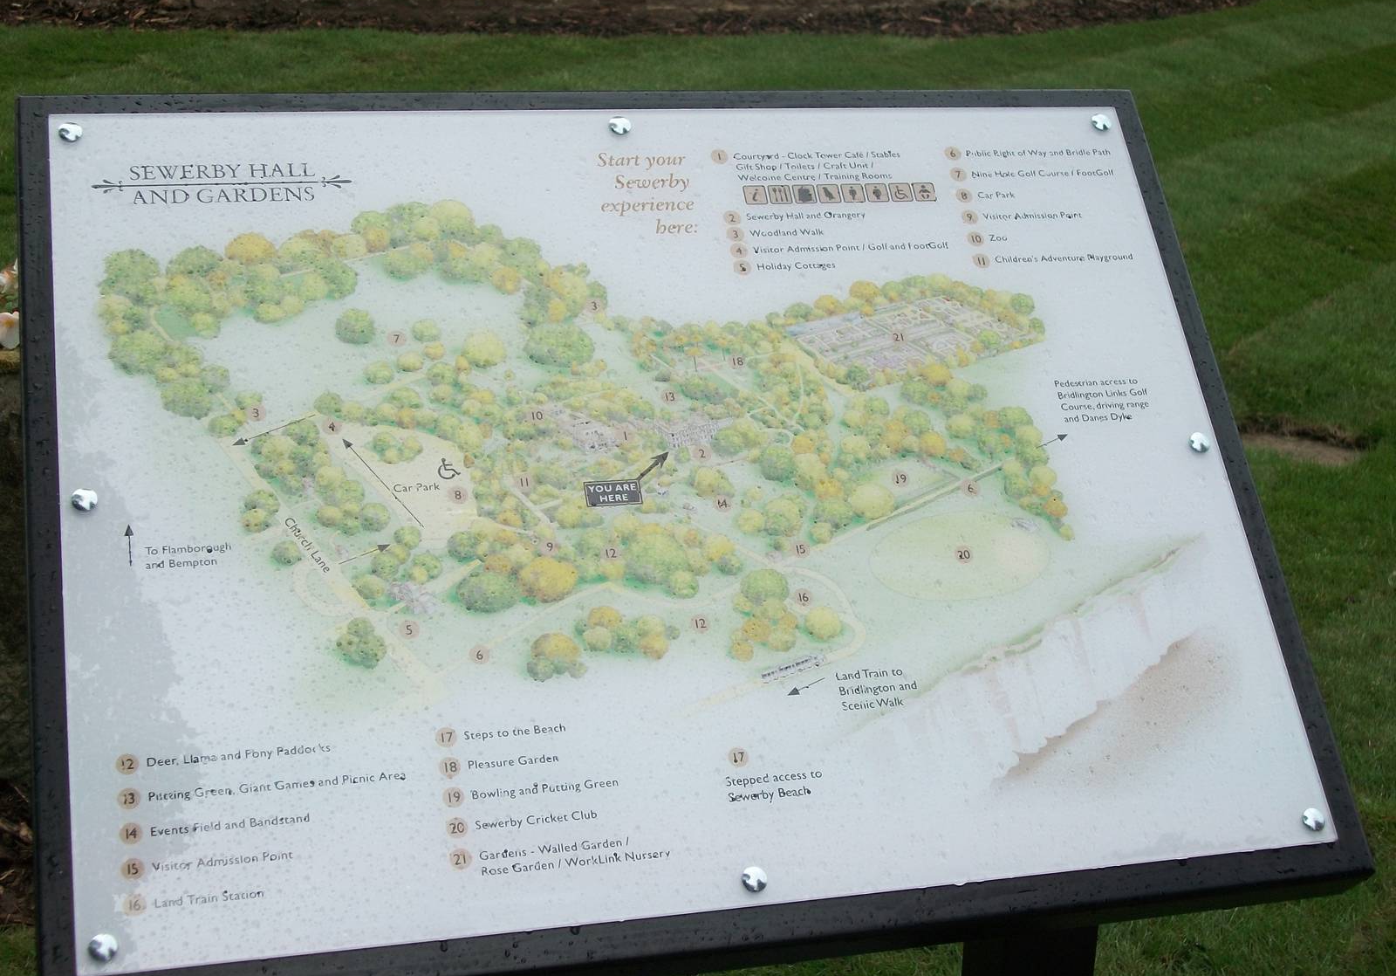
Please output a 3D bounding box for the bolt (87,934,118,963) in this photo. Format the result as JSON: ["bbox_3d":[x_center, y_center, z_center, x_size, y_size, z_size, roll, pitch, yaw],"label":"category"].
[{"bbox_3d":[-0.392,0.302,1.327,0.019,0.019,0.005,-3,-26,-15],"label":"bolt"}]

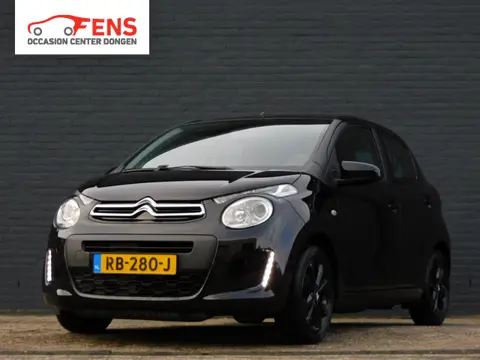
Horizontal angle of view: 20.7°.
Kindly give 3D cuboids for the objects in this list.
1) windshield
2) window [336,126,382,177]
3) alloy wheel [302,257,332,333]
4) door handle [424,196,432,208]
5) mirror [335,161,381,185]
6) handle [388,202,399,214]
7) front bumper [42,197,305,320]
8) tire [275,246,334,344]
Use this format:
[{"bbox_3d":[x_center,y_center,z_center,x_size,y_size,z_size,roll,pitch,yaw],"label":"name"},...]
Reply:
[{"bbox_3d":[-0.062,-0.239,8.273,1.260,0.130,0.770,-1,25,26],"label":"windshield"},{"bbox_3d":[0.721,-0.198,8.368,0.070,0.380,0.870,-24,-13,23],"label":"window"},{"bbox_3d":[0.377,0.642,7.486,0.150,0.410,0.410,-1,-4,26],"label":"alloy wheel"},{"bbox_3d":[1.324,0.159,9.328,0.050,0.065,0.185,-1,-4,26],"label":"door handle"},{"bbox_3d":[0.706,-0.041,7.926,0.230,0.140,0.170,-1,-4,26],"label":"mirror"},{"bbox_3d":[1.003,0.186,8.644,0.050,0.065,0.190,-1,-4,26],"label":"handle"},{"bbox_3d":[-0.471,0.433,7.400,1.580,0.640,0.520,-1,-4,26],"label":"front bumper"},{"bbox_3d":[0.366,0.642,7.492,0.175,0.574,0.574,-1,-4,26],"label":"tire"}]

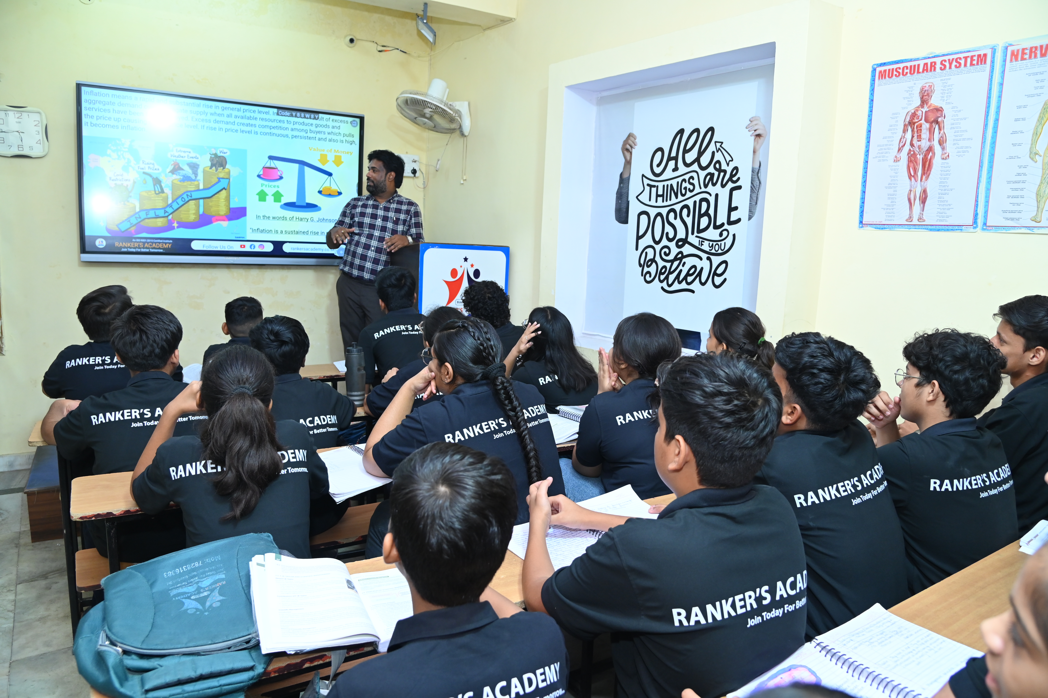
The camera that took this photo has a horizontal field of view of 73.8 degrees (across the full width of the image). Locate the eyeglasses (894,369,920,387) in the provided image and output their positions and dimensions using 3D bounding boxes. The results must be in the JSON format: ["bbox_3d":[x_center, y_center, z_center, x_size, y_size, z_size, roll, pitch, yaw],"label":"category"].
[{"bbox_3d":[0.955,0.077,1.605,0.140,0.045,0.140,-3,10,-34],"label":"eyeglasses"}]

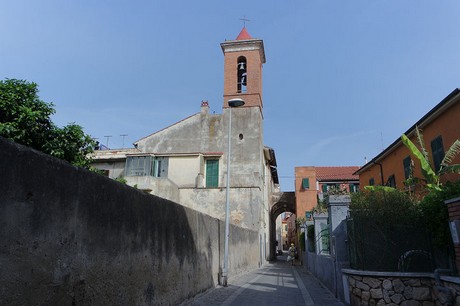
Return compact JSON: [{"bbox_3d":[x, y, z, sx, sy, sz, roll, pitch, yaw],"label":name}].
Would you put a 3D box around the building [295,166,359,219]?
[{"bbox_3d":[9.411,5.518,27.664,7.000,8.600,7.500,-2,-17,10],"label":"building"}]

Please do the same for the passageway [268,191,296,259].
[{"bbox_3d":[5.038,7.138,29.070,2.700,6.200,4.000,-2,-17,10],"label":"passageway"}]

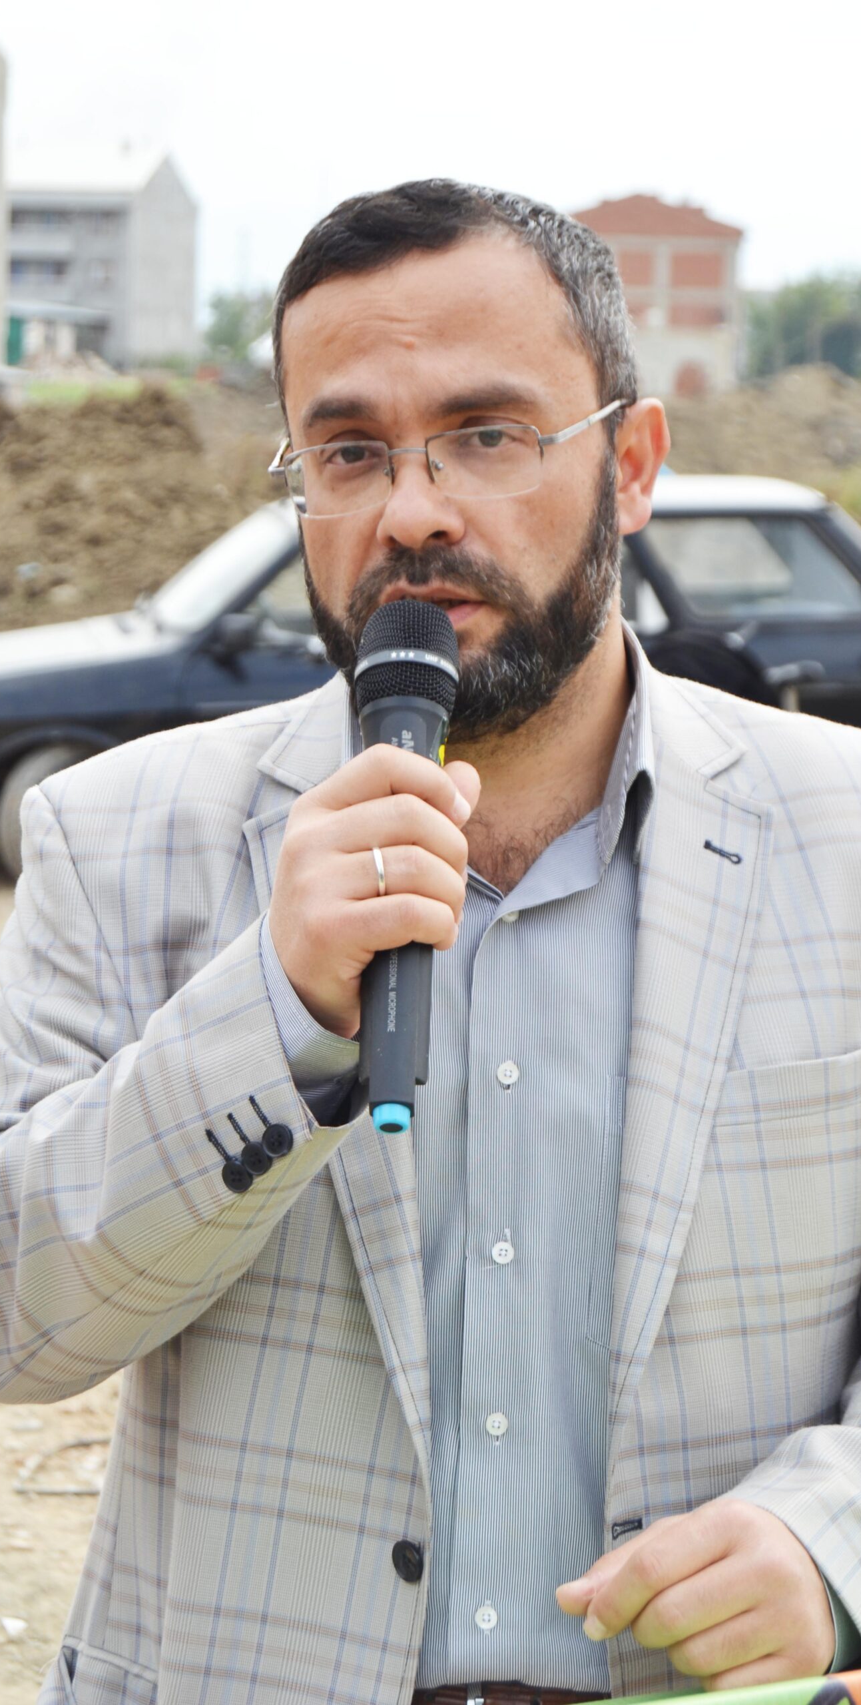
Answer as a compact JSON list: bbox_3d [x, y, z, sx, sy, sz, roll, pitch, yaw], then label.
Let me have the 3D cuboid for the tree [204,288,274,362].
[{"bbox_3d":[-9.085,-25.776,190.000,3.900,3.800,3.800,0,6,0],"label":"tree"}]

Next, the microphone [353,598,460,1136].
[{"bbox_3d":[-0.013,0.007,1.745,0.049,0.252,0.049,1,-22,3],"label":"microphone"}]

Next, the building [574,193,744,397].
[{"bbox_3d":[11.348,-29.217,205.000,9.700,10.800,9.700,-1,7,-11],"label":"building"}]

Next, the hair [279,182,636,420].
[{"bbox_3d":[0.013,-0.261,1.915,0.172,0.160,0.200,-4,4,16],"label":"hair"}]

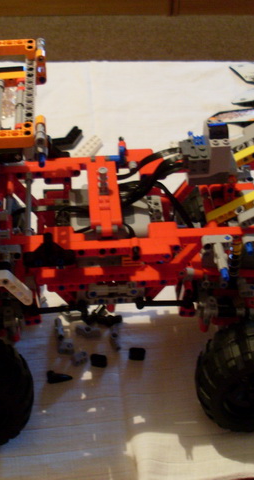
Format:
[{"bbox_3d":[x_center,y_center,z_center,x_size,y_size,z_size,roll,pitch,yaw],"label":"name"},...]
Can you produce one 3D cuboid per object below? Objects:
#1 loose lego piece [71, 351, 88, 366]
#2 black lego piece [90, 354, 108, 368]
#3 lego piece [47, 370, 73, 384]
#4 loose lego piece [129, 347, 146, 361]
[{"bbox_3d":[-0.044,0.113,0.664,0.016,0.008,0.009,-23,47,-25],"label":"loose lego piece"},{"bbox_3d":[-0.027,0.114,0.663,0.016,0.008,0.008,6,42,5],"label":"black lego piece"},{"bbox_3d":[-0.062,0.127,0.647,0.023,0.009,0.009,2,42,1],"label":"lego piece"},{"bbox_3d":[0.010,0.109,0.670,0.016,0.008,0.008,1,42,0],"label":"loose lego piece"}]

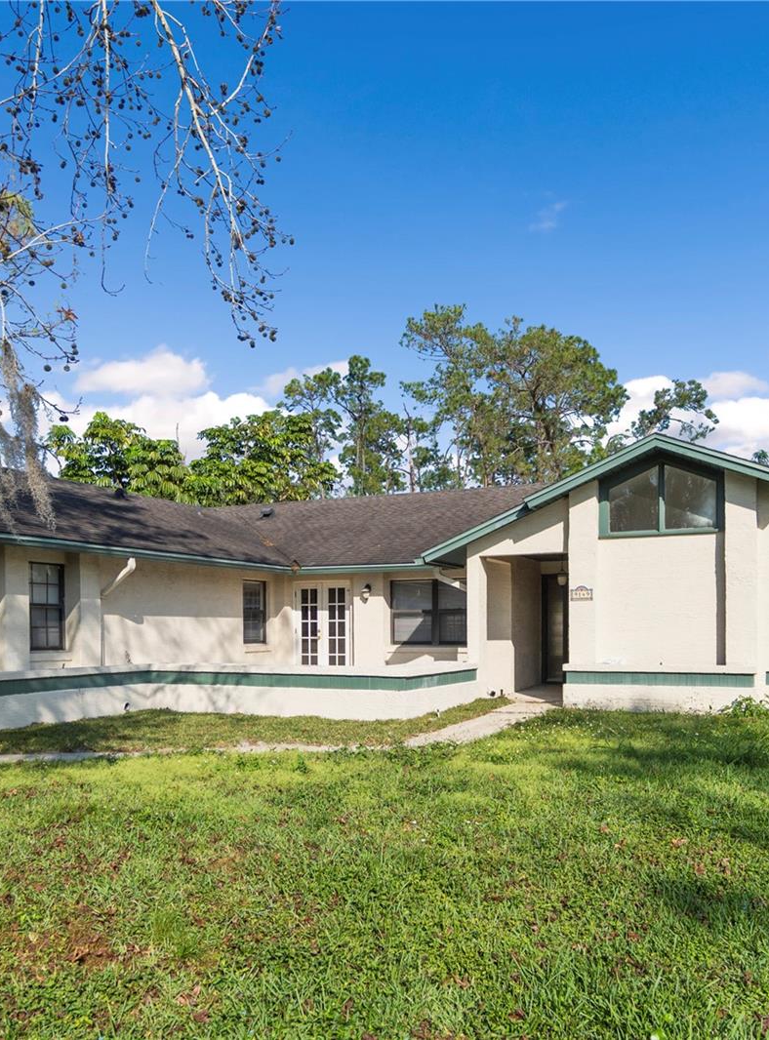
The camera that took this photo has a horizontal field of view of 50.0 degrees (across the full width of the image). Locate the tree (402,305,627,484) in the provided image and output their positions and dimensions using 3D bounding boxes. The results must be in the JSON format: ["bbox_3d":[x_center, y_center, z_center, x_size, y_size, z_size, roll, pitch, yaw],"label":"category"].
[{"bbox_3d":[6.655,-3.485,41.553,11.300,14.936,9.500,-1,-3,9],"label":"tree"}]

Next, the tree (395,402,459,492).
[{"bbox_3d":[2.503,-1.316,48.657,4.000,11.456,4.000,0,-3,3],"label":"tree"}]

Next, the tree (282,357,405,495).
[{"bbox_3d":[-2.350,-2.488,45.598,7.000,13.429,6.300,0,-3,-3],"label":"tree"}]

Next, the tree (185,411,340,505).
[{"bbox_3d":[-4.591,-0.397,30.776,5.800,7.478,5.300,1,-3,-8],"label":"tree"}]

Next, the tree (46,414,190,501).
[{"bbox_3d":[-9.707,-0.293,29.786,5.300,7.152,5.000,1,-4,-18],"label":"tree"}]

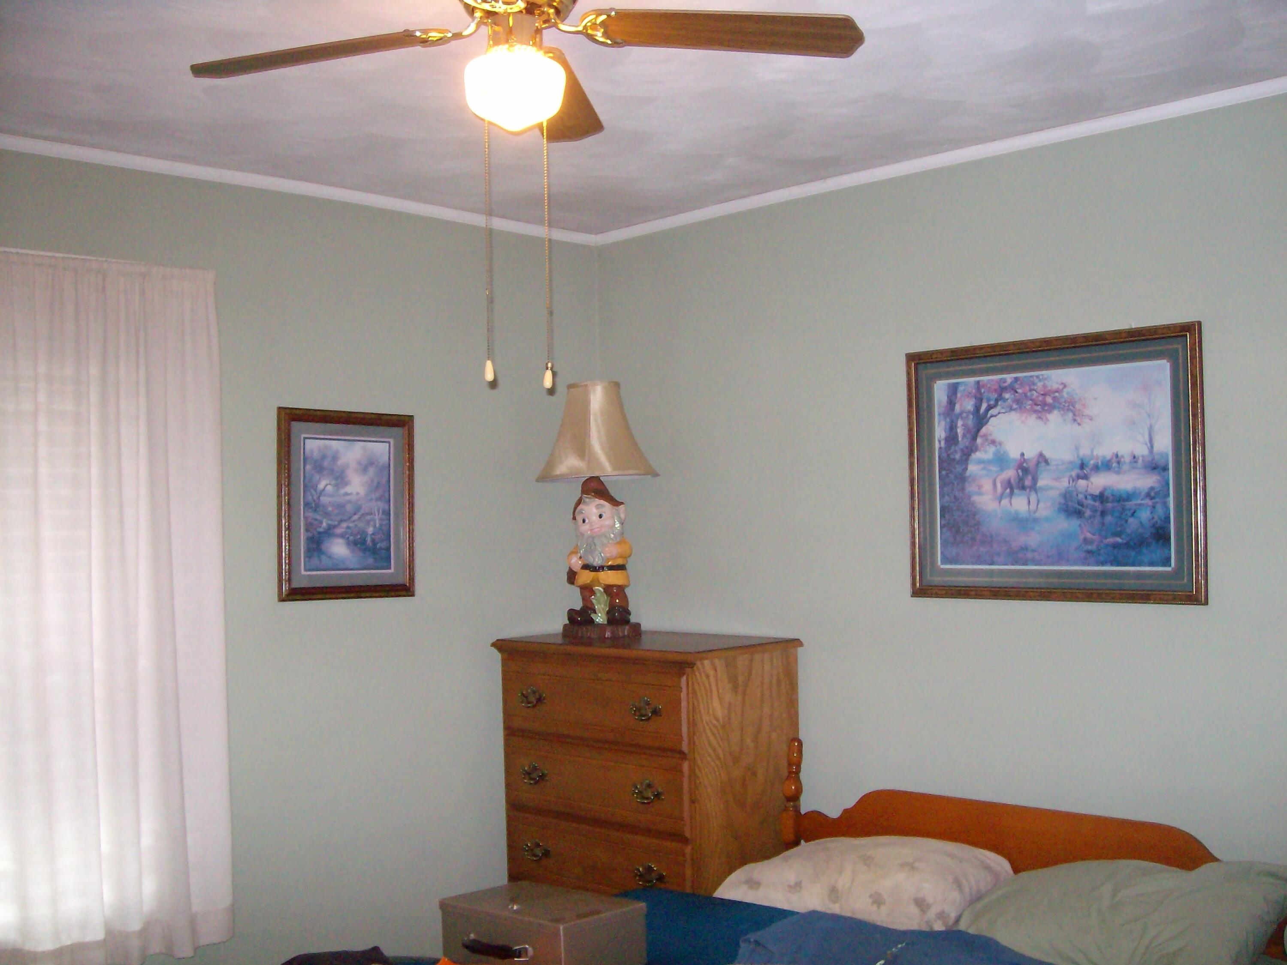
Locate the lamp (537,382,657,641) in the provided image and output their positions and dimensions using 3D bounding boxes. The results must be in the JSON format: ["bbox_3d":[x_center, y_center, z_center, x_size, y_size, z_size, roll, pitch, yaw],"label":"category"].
[{"bbox_3d":[-0.142,0.087,4.077,0.375,0.810,0.375,-2,-2,13],"label":"lamp"}]

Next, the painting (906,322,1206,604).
[{"bbox_3d":[1.022,-0.037,3.263,0.810,0.650,0.032,-3,-2,44],"label":"painting"}]

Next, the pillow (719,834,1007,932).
[{"bbox_3d":[0.534,1.007,3.281,0.670,0.200,0.440,-3,-2,44],"label":"pillow"}]

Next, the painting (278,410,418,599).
[{"bbox_3d":[-0.838,0.064,3.675,0.030,0.530,0.447,-3,-2,44],"label":"painting"}]

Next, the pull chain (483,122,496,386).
[{"bbox_3d":[-0.227,-0.357,1.912,0.015,0.421,0.015,-1,-2,0],"label":"pull chain"}]

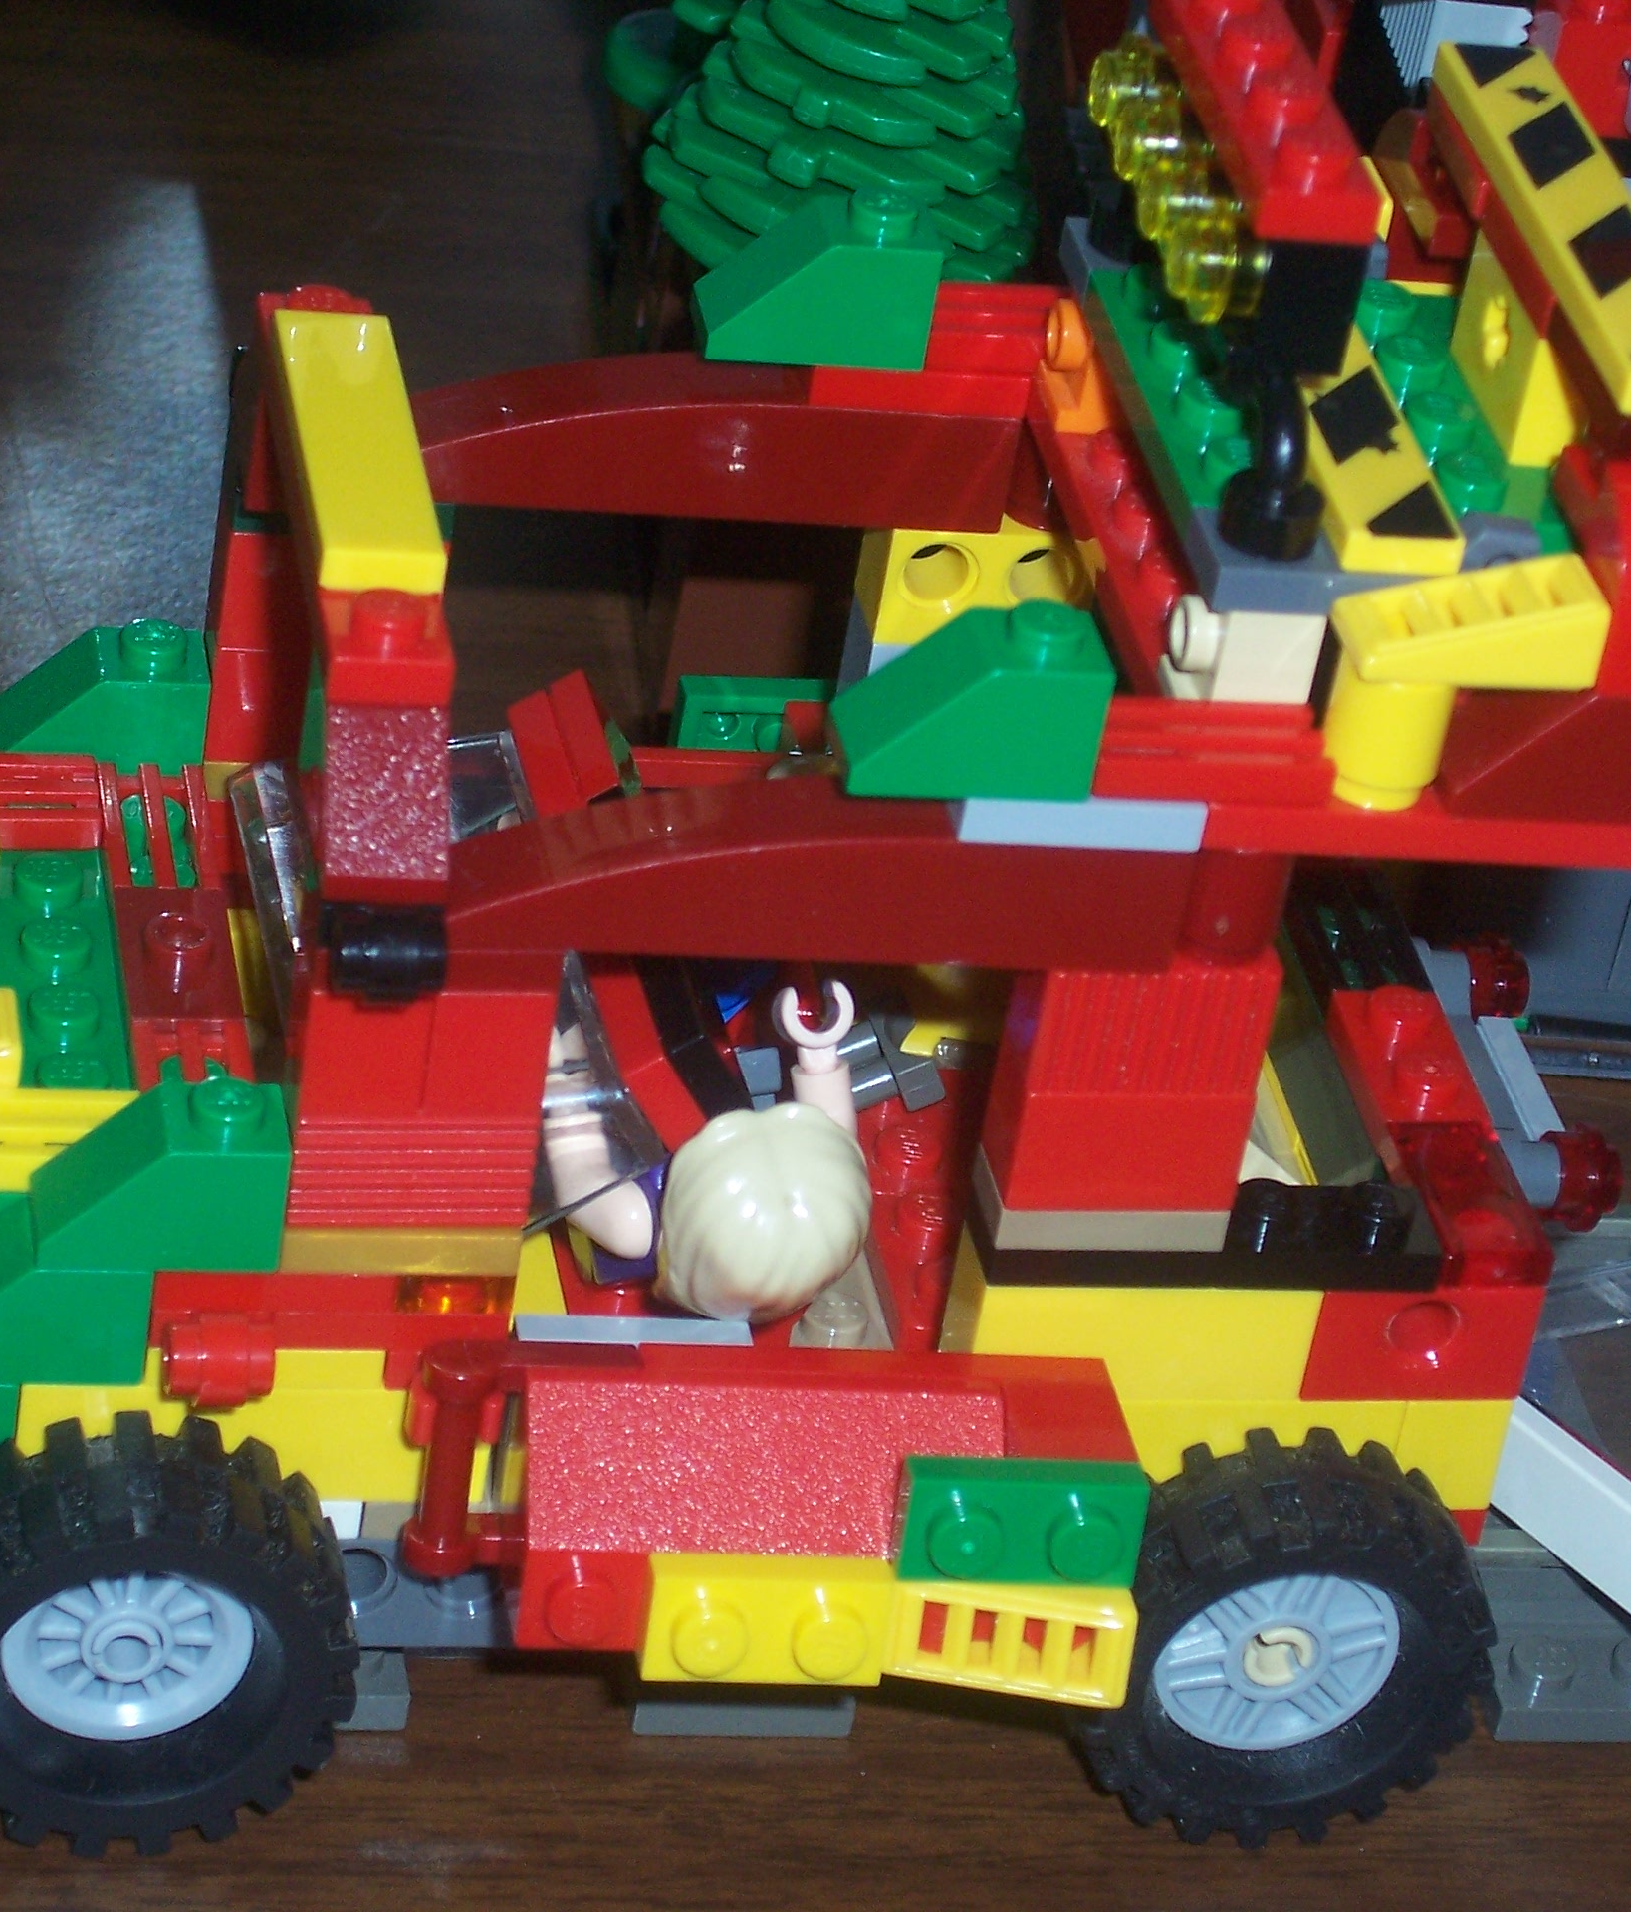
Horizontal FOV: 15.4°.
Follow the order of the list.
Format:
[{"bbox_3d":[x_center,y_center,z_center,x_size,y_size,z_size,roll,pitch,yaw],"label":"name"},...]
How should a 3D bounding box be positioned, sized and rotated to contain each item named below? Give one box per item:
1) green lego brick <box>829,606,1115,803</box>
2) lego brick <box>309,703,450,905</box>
[{"bbox_3d":[0.010,-0.017,0.384,0.016,0.011,0.008,2,34,-14],"label":"green lego brick"},{"bbox_3d":[-0.027,-0.012,0.384,0.008,0.011,0.016,2,34,-14],"label":"lego brick"}]

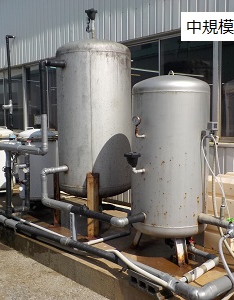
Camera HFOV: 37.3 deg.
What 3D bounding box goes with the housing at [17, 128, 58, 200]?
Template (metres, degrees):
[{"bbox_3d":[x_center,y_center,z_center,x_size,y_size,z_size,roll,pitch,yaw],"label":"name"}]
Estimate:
[{"bbox_3d":[-1.506,0.258,6.609,0.758,1.343,0.758,0,5,0],"label":"housing"}]

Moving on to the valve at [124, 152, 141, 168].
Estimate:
[{"bbox_3d":[0.166,0.108,3.668,0.179,0.164,0.179,-5,7,-44],"label":"valve"}]

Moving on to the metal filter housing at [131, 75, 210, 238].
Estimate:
[{"bbox_3d":[0.621,0.116,4.110,0.892,1.978,0.892,0,5,0],"label":"metal filter housing"}]

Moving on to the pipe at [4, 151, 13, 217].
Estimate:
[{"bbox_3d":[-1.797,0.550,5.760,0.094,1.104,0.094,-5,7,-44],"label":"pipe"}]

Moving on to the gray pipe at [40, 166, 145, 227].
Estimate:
[{"bbox_3d":[-0.336,0.508,4.231,0.430,0.512,1.568,-5,7,-44],"label":"gray pipe"}]

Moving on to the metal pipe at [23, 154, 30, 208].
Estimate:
[{"bbox_3d":[-1.584,0.548,6.160,0.090,1.012,0.090,-5,7,-44],"label":"metal pipe"}]

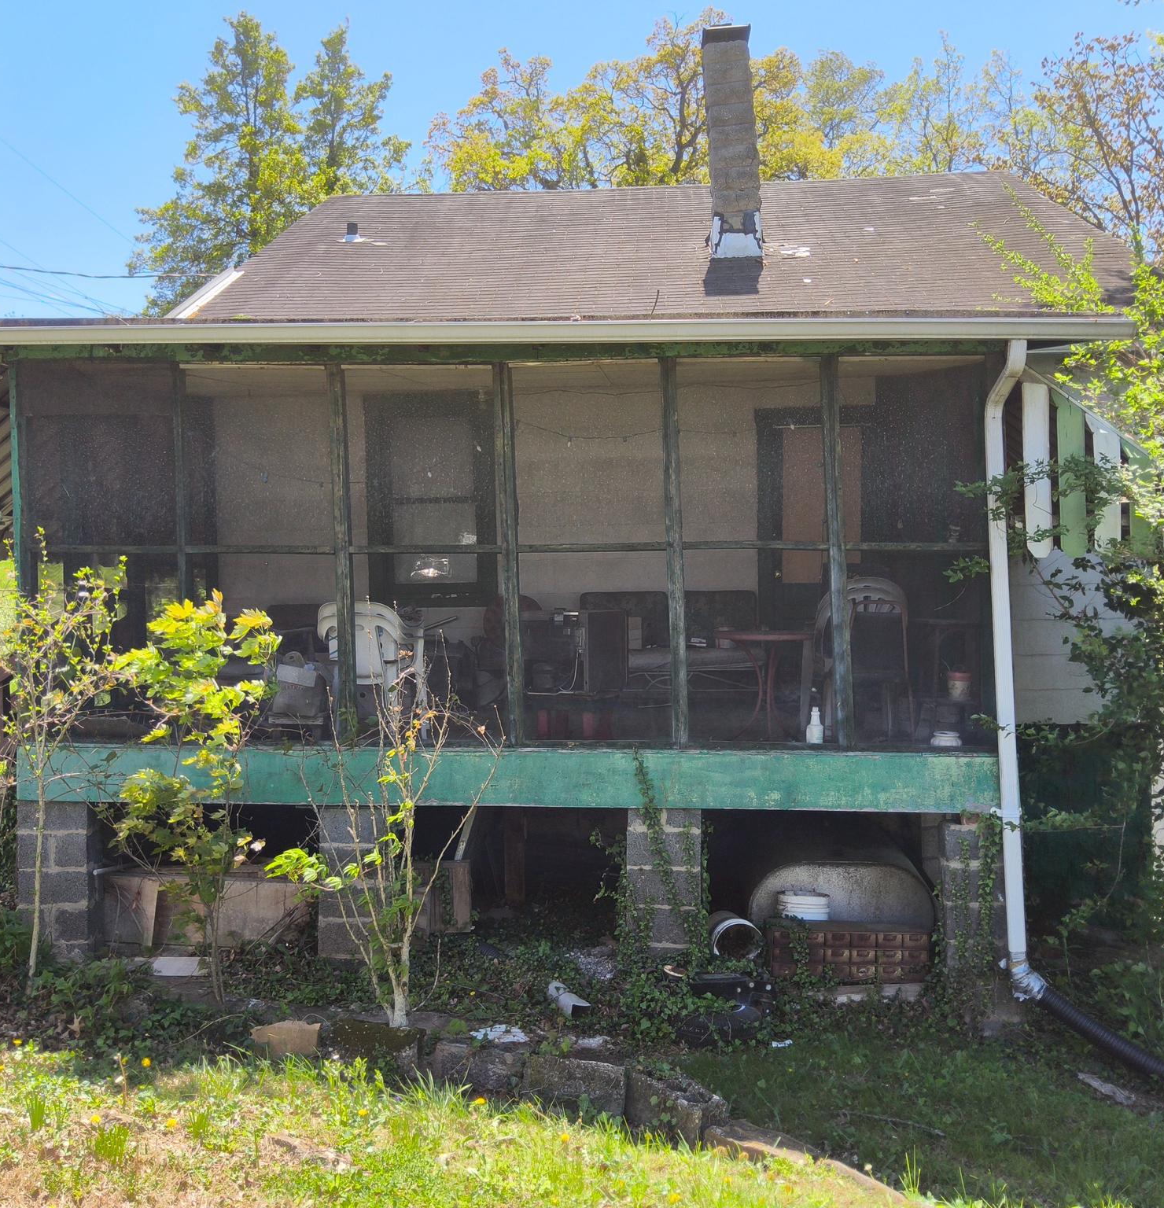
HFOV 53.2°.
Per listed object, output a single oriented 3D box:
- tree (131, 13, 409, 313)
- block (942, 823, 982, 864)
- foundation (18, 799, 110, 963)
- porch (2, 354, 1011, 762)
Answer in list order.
[{"bbox_3d":[-6.800,-6.700,26.000,6.600,12.600,6.400,0,2,3],"label":"tree"},{"bbox_3d":[2.015,1.261,6.250,0.220,0.205,0.200,0,2,3],"label":"block"},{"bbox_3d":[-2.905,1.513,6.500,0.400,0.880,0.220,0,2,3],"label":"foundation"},{"bbox_3d":[-0.410,-0.310,7.558,5.300,2.170,2.600,0,2,3],"label":"porch"}]

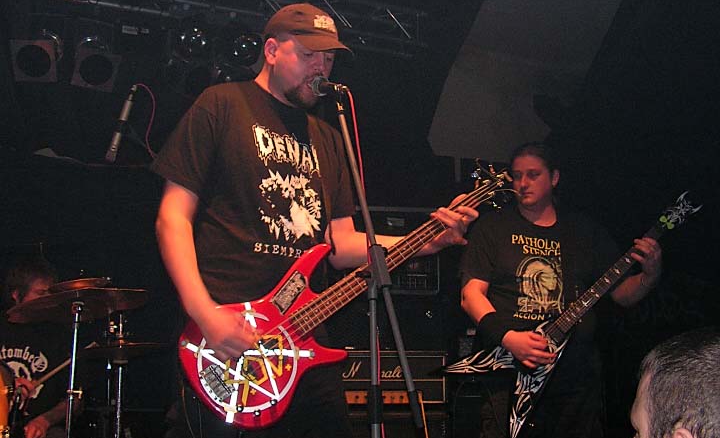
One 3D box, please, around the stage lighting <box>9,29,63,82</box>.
[{"bbox_3d":[-1.936,-0.984,4.750,0.260,0.260,0.300,0,30,-9],"label":"stage lighting"}]

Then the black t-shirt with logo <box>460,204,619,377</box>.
[{"bbox_3d":[0.630,0.267,2.850,0.540,0.590,0.300,-2,-9,10],"label":"black t-shirt with logo"}]

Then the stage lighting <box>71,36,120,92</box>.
[{"bbox_3d":[-1.606,-0.945,4.800,0.260,0.260,0.300,11,24,-24],"label":"stage lighting"}]

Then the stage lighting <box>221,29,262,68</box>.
[{"bbox_3d":[-0.776,-1.113,5.150,0.250,0.250,0.280,6,24,-4],"label":"stage lighting"}]

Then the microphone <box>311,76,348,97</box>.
[{"bbox_3d":[-0.077,-0.328,1.950,0.052,0.052,0.165,4,10,-29],"label":"microphone"}]

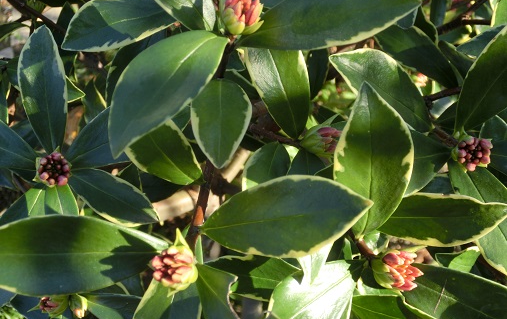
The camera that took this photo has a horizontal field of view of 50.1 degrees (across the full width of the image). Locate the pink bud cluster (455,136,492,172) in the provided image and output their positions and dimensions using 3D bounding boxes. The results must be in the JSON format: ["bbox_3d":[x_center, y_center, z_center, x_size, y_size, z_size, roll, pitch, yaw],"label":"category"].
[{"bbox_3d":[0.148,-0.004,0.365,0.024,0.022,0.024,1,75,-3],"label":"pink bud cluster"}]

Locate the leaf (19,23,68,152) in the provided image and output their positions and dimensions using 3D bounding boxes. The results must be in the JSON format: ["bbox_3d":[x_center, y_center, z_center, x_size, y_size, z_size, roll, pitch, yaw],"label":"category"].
[{"bbox_3d":[-0.134,-0.044,0.345,0.030,0.009,0.084,-6,82,-1],"label":"leaf"}]

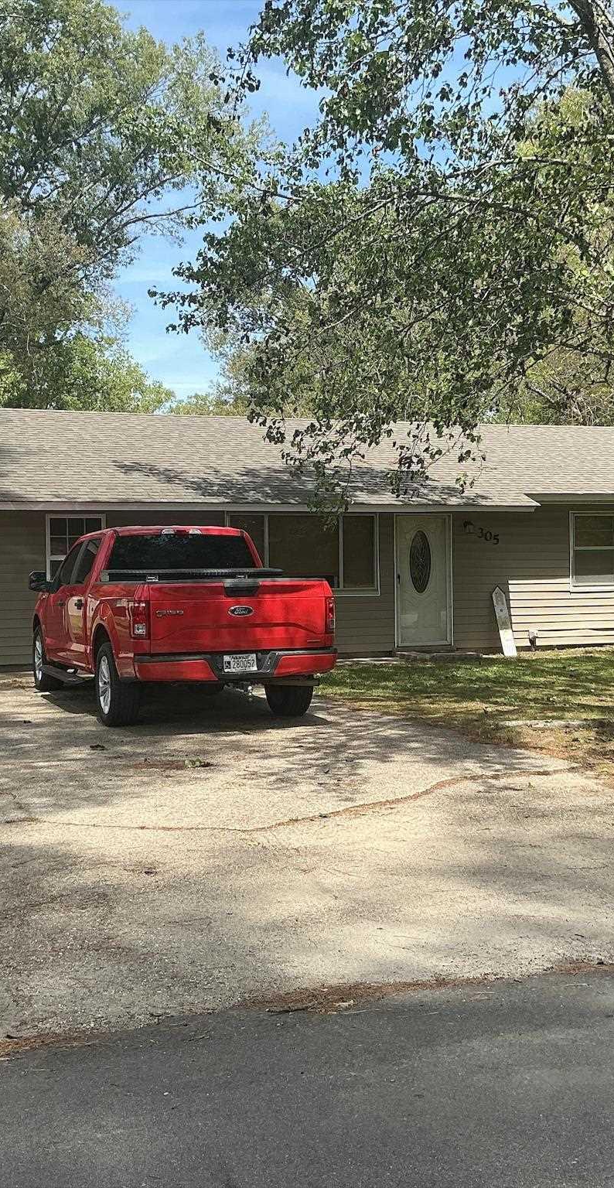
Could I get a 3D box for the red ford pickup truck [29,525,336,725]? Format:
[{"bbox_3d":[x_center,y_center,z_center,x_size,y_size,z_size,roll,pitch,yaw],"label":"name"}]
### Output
[{"bbox_3d":[-1.611,0.228,13.946,2.150,1.940,5.890,-1,2,-21],"label":"red ford pickup truck"}]

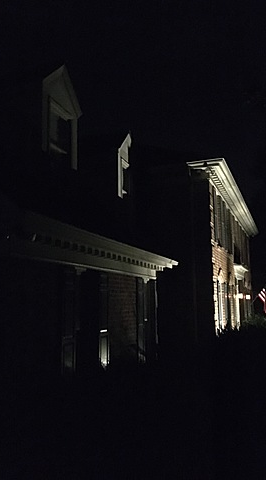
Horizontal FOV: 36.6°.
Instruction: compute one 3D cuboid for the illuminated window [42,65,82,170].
[{"bbox_3d":[-1.443,-2.045,6.678,0.750,1.706,1.232,-4,-9,21],"label":"illuminated window"}]

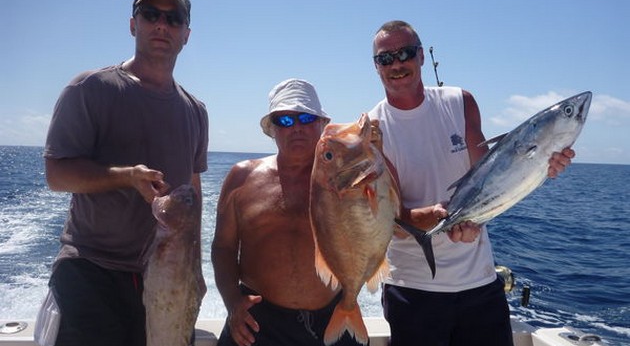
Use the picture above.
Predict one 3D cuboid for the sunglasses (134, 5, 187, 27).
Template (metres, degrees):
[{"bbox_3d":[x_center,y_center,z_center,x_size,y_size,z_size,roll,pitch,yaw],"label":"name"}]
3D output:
[{"bbox_3d":[-0.469,-0.461,1.555,0.142,0.045,0.140,10,2,-18],"label":"sunglasses"}]

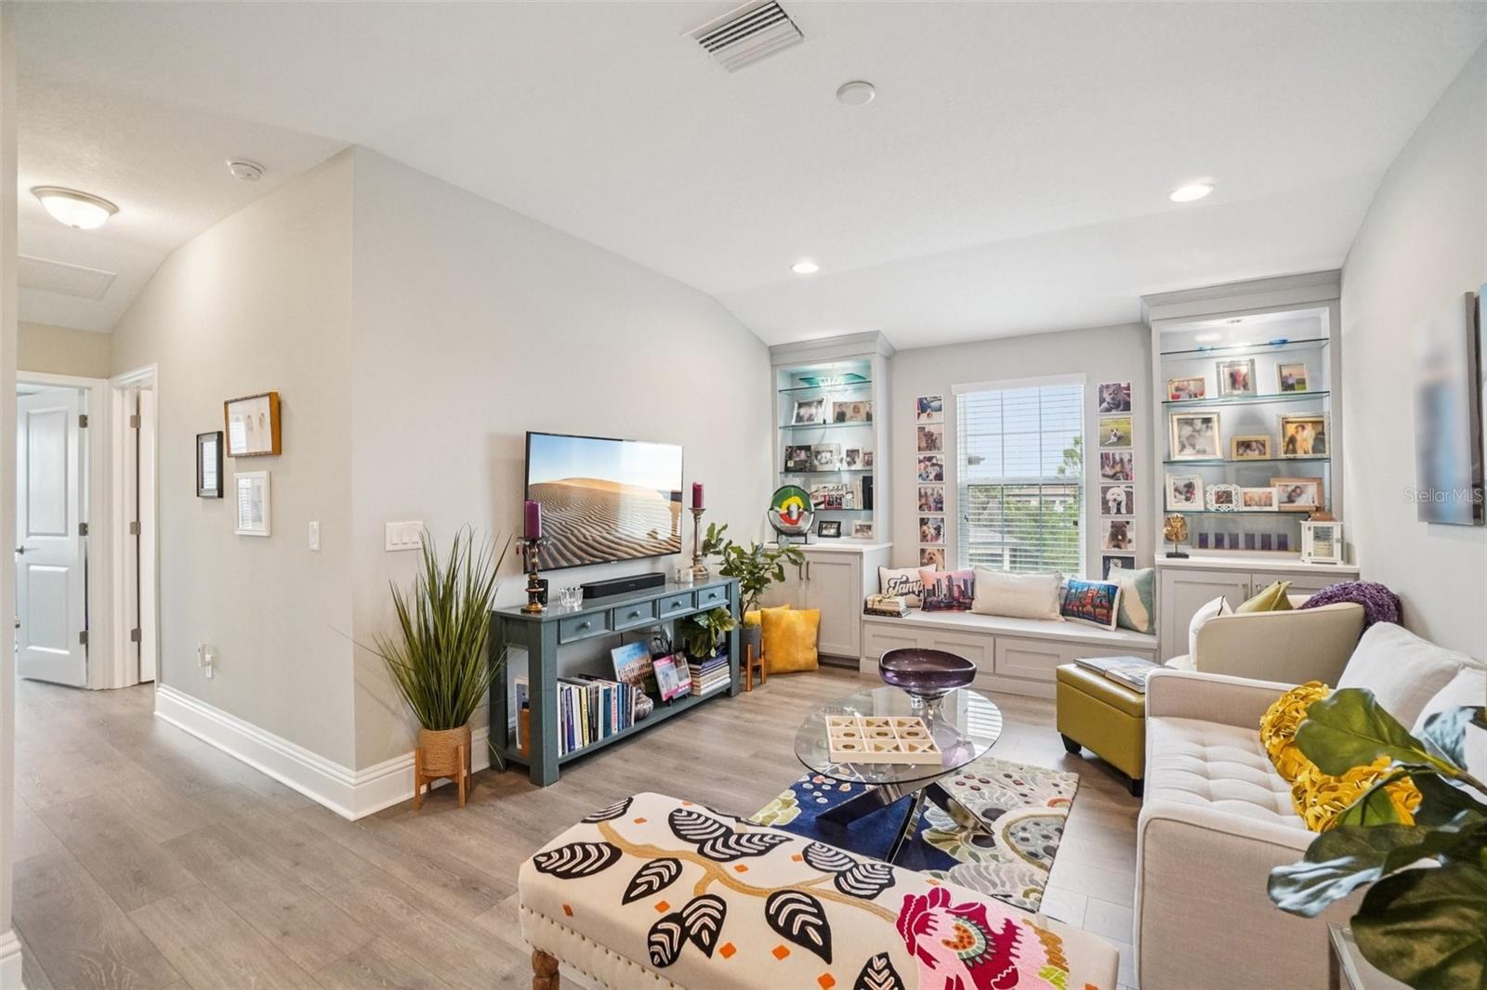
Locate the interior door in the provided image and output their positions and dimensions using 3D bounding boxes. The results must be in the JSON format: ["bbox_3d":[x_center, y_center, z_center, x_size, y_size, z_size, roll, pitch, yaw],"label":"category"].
[{"bbox_3d":[-4.910,0.295,4.390,0.813,2.030,0.036,0,0,20],"label":"interior door"}]

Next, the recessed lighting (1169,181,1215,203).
[{"bbox_3d":[2.091,-1.401,2.886,0.178,0.022,0.178,0,0,32],"label":"recessed lighting"}]

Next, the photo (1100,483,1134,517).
[{"bbox_3d":[2.557,0.040,4.230,0.215,0.215,0.022,0,0,33],"label":"photo"}]

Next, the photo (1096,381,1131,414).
[{"bbox_3d":[2.543,-0.662,4.239,0.215,0.215,0.022,0,0,33],"label":"photo"}]

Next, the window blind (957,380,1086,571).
[{"bbox_3d":[2.048,-0.113,4.630,0.890,1.440,0.060,0,0,32],"label":"window blind"}]

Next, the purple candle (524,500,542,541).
[{"bbox_3d":[-1.023,0.121,3.013,0.076,0.190,0.076,0,0,32],"label":"purple candle"}]

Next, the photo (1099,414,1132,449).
[{"bbox_3d":[2.547,-0.431,4.236,0.215,0.215,0.022,0,0,33],"label":"photo"}]

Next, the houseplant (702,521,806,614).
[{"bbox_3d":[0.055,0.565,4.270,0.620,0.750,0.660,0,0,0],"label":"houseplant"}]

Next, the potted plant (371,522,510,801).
[{"bbox_3d":[-1.275,0.735,2.640,0.480,1.180,0.550,0,0,33],"label":"potted plant"}]

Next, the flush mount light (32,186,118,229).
[{"bbox_3d":[-3.159,-1.333,2.934,0.285,0.120,0.285,0,0,32],"label":"flush mount light"}]

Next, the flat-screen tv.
[{"bbox_3d":[-0.759,0.037,3.673,0.050,0.712,1.235,0,0,32],"label":"flat-screen tv"}]

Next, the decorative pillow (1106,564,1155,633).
[{"bbox_3d":[2.558,0.675,4.115,0.130,0.420,0.410,11,-3,-13],"label":"decorative pillow"}]

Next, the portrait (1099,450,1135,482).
[{"bbox_3d":[2.607,-0.200,4.325,0.210,0.210,0.022,0,0,32],"label":"portrait"}]

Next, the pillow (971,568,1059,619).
[{"bbox_3d":[1.992,0.718,4.511,0.570,0.330,0.130,0,-18,32],"label":"pillow"}]

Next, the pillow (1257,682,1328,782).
[{"bbox_3d":[1.793,0.707,1.913,0.150,0.350,0.400,38,19,27],"label":"pillow"}]

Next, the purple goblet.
[{"bbox_3d":[0.758,0.792,2.550,0.385,0.215,0.370,0,0,33],"label":"purple goblet"}]

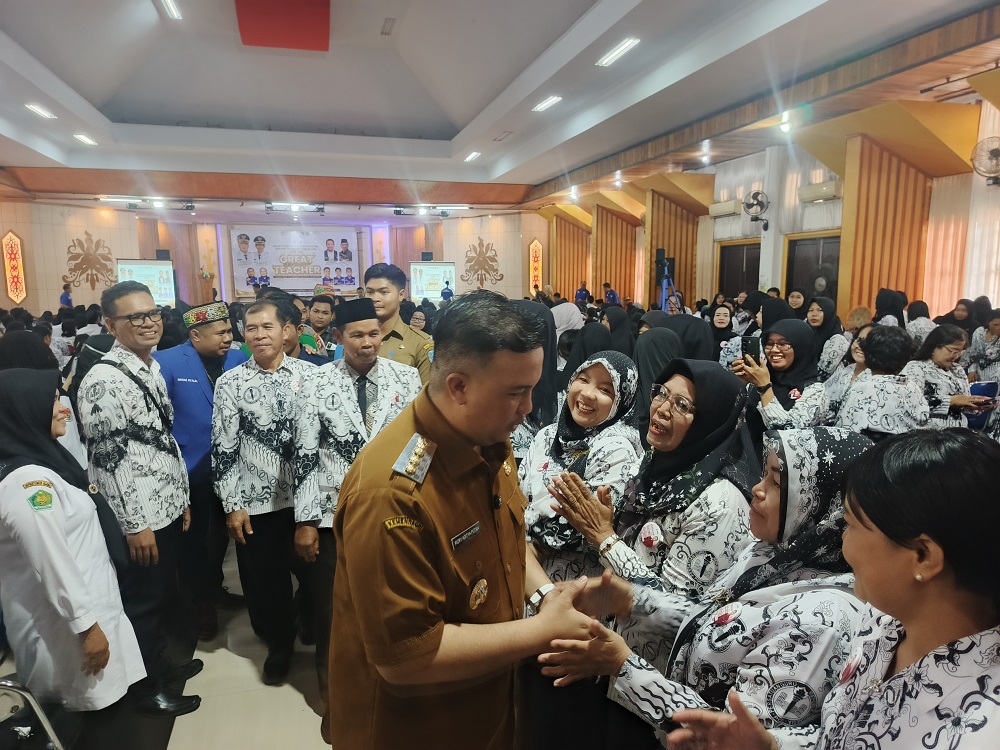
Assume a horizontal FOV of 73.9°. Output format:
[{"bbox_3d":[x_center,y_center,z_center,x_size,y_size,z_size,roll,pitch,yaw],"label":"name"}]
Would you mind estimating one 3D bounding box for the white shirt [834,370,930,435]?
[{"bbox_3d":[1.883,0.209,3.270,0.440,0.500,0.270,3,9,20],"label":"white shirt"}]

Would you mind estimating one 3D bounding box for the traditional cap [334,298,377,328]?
[{"bbox_3d":[-0.553,-0.237,2.542,0.165,0.095,0.215,-13,10,-31],"label":"traditional cap"}]

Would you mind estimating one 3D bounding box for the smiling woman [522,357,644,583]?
[{"bbox_3d":[0.254,0.669,2.027,0.460,1.491,0.380,3,9,22],"label":"smiling woman"}]

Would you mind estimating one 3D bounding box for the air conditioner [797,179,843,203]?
[{"bbox_3d":[5.497,-3.179,11.510,0.200,0.290,0.870,-3,9,-16],"label":"air conditioner"}]

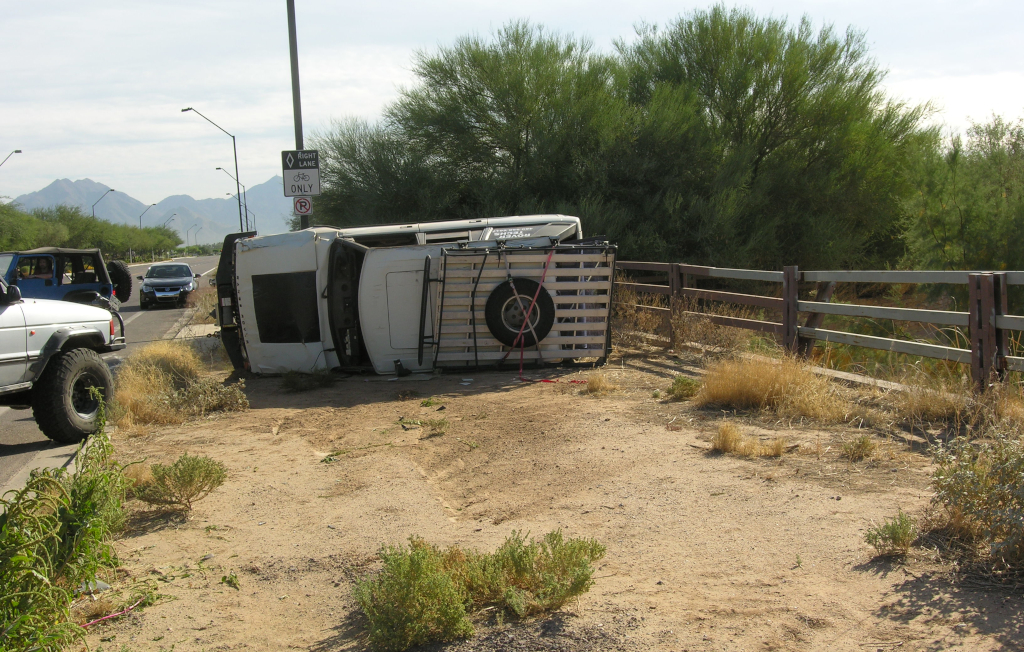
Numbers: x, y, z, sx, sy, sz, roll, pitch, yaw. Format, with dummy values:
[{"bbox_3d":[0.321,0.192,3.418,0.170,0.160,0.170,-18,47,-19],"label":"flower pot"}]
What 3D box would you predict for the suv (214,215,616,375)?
[{"bbox_3d":[-1.243,-0.445,14.407,4.750,1.800,2.080,-2,8,3],"label":"suv"}]

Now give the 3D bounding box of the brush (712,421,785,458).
[{"bbox_3d":[1.631,0.754,7.898,0.480,0.220,0.320,-3,4,0],"label":"brush"}]

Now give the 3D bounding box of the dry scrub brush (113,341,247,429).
[{"bbox_3d":[-3.186,0.506,11.168,1.250,0.660,1.100,-3,4,0],"label":"dry scrub brush"}]

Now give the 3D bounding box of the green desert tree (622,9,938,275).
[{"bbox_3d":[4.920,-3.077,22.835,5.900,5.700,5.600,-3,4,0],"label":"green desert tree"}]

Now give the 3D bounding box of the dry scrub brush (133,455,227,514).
[{"bbox_3d":[-1.924,0.938,6.889,0.500,0.320,0.420,-3,4,0],"label":"dry scrub brush"}]

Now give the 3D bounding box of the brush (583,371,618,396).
[{"bbox_3d":[0.901,0.534,11.421,0.330,0.200,0.270,-3,4,0],"label":"brush"}]

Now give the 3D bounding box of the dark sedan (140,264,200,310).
[{"bbox_3d":[-11.290,-1.345,37.805,1.840,1.450,4.600,-4,4,-14],"label":"dark sedan"}]

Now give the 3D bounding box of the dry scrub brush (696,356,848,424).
[{"bbox_3d":[2.184,0.492,9.663,1.200,0.430,0.800,-3,4,0],"label":"dry scrub brush"}]

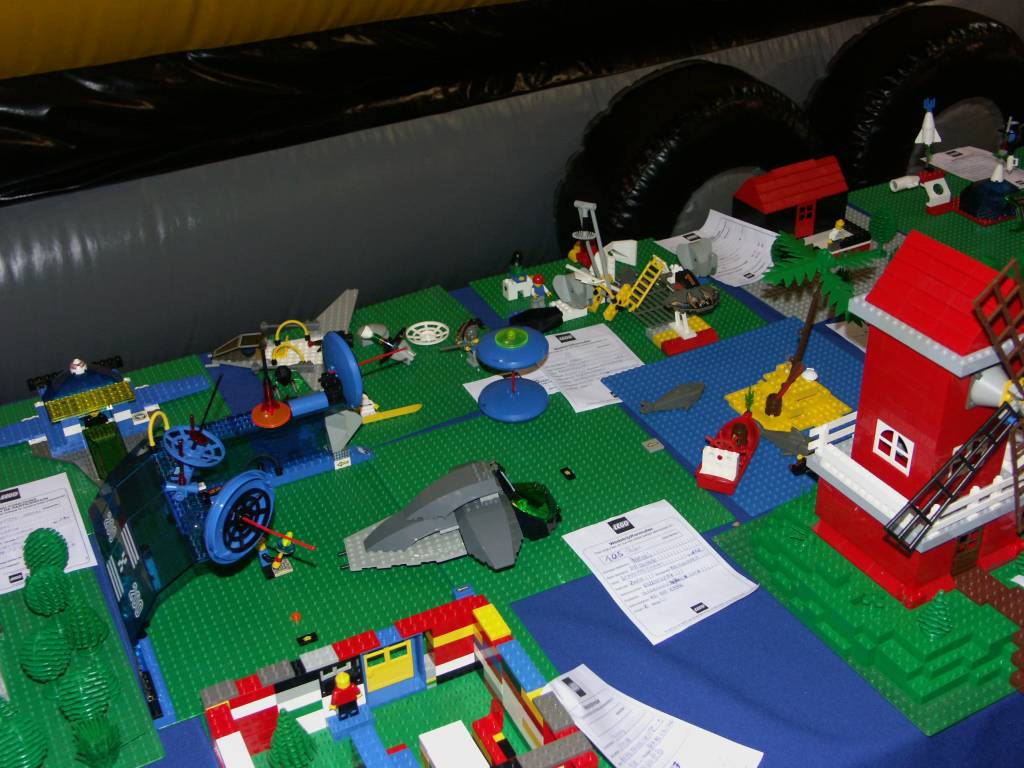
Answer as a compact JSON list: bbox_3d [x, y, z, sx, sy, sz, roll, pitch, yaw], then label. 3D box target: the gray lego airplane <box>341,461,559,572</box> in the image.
[{"bbox_3d":[-0.054,0.118,1.040,0.195,0.060,0.106,-15,36,-20],"label":"gray lego airplane"}]

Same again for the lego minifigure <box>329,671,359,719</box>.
[{"bbox_3d":[-0.119,0.225,0.874,0.024,0.040,0.015,-16,36,-21],"label":"lego minifigure"}]

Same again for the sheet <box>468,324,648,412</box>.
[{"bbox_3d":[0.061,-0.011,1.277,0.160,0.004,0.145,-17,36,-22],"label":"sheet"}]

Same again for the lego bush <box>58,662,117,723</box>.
[{"bbox_3d":[-0.308,0.228,0.883,0.038,0.059,0.038,-18,37,-23],"label":"lego bush"}]

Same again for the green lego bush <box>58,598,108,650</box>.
[{"bbox_3d":[-0.332,0.189,0.944,0.036,0.058,0.036,-16,36,-21],"label":"green lego bush"}]

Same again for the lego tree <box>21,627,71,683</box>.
[{"bbox_3d":[-0.350,0.209,0.913,0.035,0.059,0.035,-18,37,-23],"label":"lego tree"}]

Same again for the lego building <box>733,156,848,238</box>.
[{"bbox_3d":[0.349,-0.234,1.521,0.133,0.085,0.064,-20,37,-25],"label":"lego building"}]

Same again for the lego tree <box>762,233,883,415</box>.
[{"bbox_3d":[0.297,-0.063,1.189,0.135,0.165,0.128,-16,36,-21],"label":"lego tree"}]

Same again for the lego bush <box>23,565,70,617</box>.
[{"bbox_3d":[-0.371,0.170,0.972,0.034,0.059,0.034,-18,37,-23],"label":"lego bush"}]

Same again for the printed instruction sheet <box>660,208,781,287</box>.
[{"bbox_3d":[0.254,-0.172,1.476,0.092,0.042,0.148,-19,37,-24],"label":"printed instruction sheet"}]

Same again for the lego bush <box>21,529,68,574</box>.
[{"bbox_3d":[-0.383,0.149,1.003,0.035,0.059,0.035,-18,37,-23],"label":"lego bush"}]

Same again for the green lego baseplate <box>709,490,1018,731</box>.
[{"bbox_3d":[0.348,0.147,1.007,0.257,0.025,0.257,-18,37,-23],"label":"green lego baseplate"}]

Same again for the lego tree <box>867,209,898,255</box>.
[{"bbox_3d":[0.452,-0.185,1.476,0.035,0.059,0.035,-18,37,-23],"label":"lego tree"}]

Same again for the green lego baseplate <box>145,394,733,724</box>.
[{"bbox_3d":[-0.087,0.126,1.082,0.513,0.007,0.256,-16,36,-21],"label":"green lego baseplate"}]

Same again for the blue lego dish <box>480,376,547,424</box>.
[{"bbox_3d":[0.002,0.010,1.233,0.073,0.018,0.073,-1,34,1],"label":"blue lego dish"}]

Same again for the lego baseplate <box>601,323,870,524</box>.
[{"bbox_3d":[0.267,0.021,1.227,0.256,0.005,0.256,-18,37,-23],"label":"lego baseplate"}]

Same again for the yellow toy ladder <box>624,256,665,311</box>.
[{"bbox_3d":[0.152,-0.114,1.376,0.008,0.064,0.020,21,13,-44],"label":"yellow toy ladder"}]

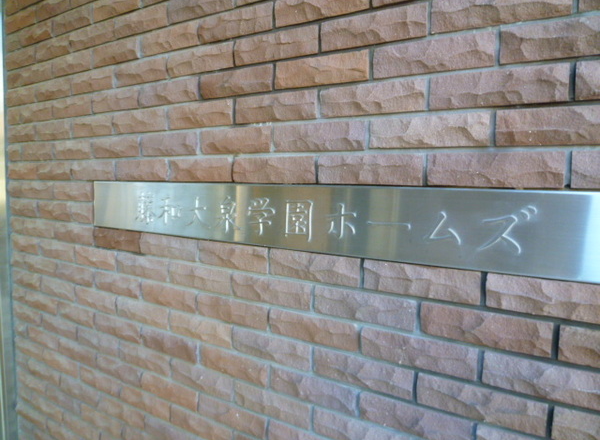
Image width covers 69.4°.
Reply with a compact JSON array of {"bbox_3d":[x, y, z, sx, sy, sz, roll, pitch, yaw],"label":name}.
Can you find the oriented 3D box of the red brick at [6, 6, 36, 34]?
[{"bbox_3d":[-0.998,-0.724,1.599,0.225,0.060,0.060,4,5,32],"label":"red brick"}]

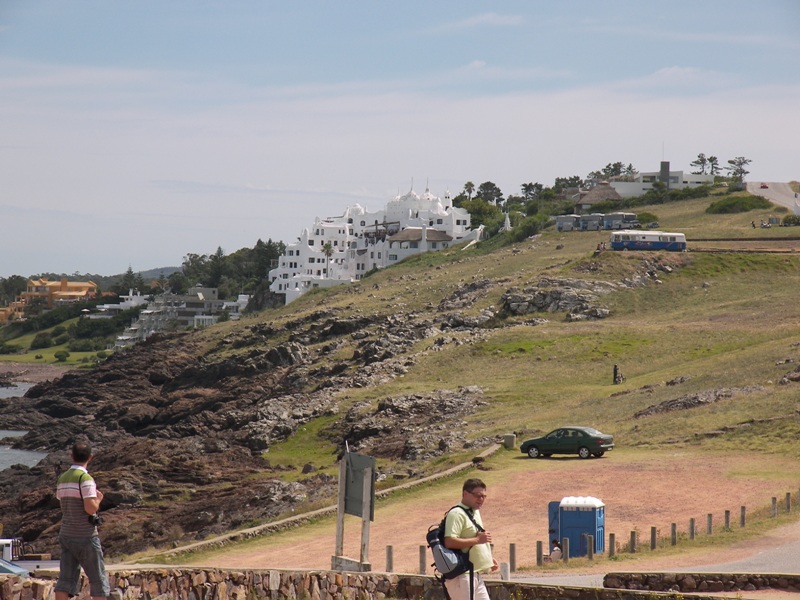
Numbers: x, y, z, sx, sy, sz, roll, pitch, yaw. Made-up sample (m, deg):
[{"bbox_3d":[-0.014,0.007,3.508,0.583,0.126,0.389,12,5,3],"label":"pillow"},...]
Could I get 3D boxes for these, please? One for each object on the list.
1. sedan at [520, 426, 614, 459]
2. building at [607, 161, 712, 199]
[{"bbox_3d":[7.727,6.553,149.000,4.380,1.420,1.710,0,0,28],"label":"sedan"},{"bbox_3d":[64.658,-29.671,800.000,25.500,9.200,14.000,0,0,0],"label":"building"}]

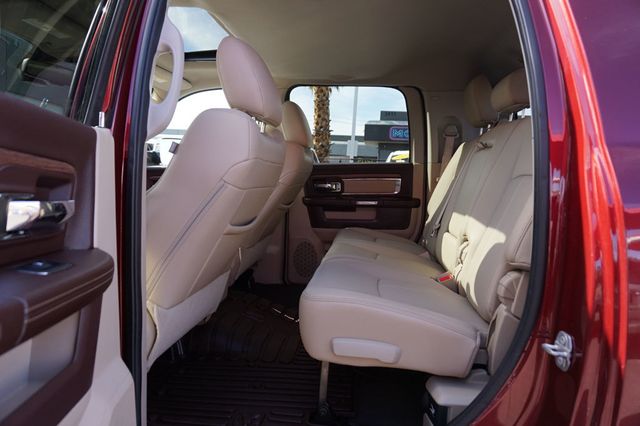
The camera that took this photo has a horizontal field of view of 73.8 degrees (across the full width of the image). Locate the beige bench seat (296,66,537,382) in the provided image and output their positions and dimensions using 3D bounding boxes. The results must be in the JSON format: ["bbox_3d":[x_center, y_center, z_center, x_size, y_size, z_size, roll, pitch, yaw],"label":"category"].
[{"bbox_3d":[0.417,-0.150,1.666,0.780,0.960,1.500,0,3,7],"label":"beige bench seat"}]

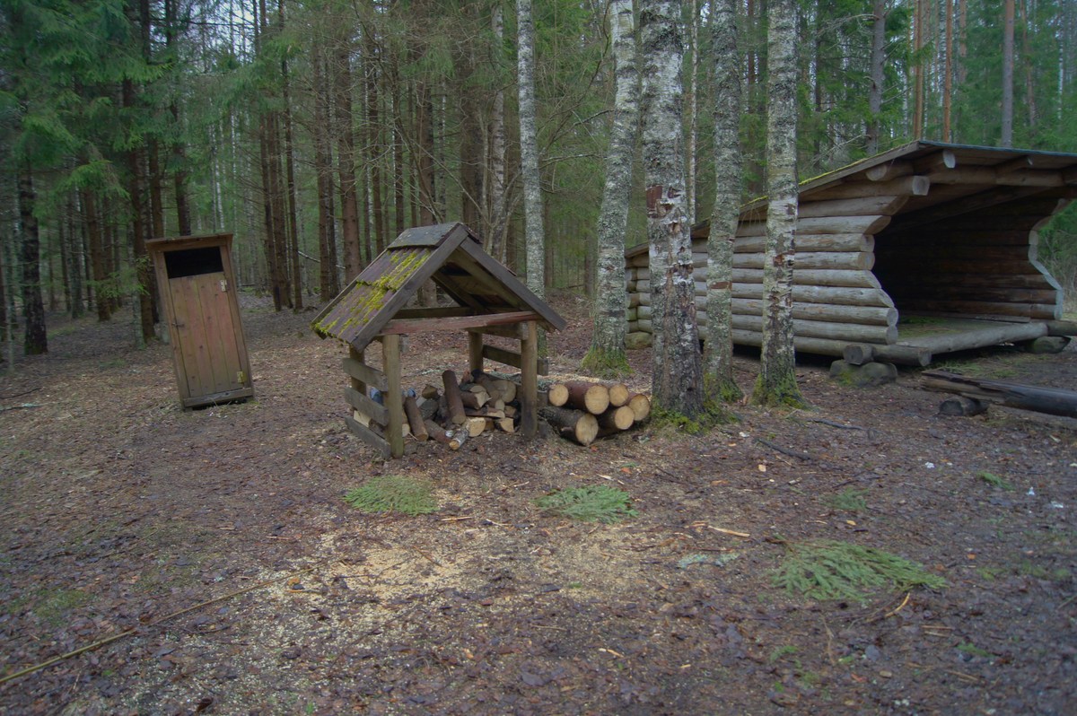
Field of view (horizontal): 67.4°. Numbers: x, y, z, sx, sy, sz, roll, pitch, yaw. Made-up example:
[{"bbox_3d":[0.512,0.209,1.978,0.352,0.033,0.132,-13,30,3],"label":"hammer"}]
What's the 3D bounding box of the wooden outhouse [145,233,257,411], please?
[{"bbox_3d":[-3.803,-0.463,9.228,0.833,1.853,1.150,-9,13,-20],"label":"wooden outhouse"}]

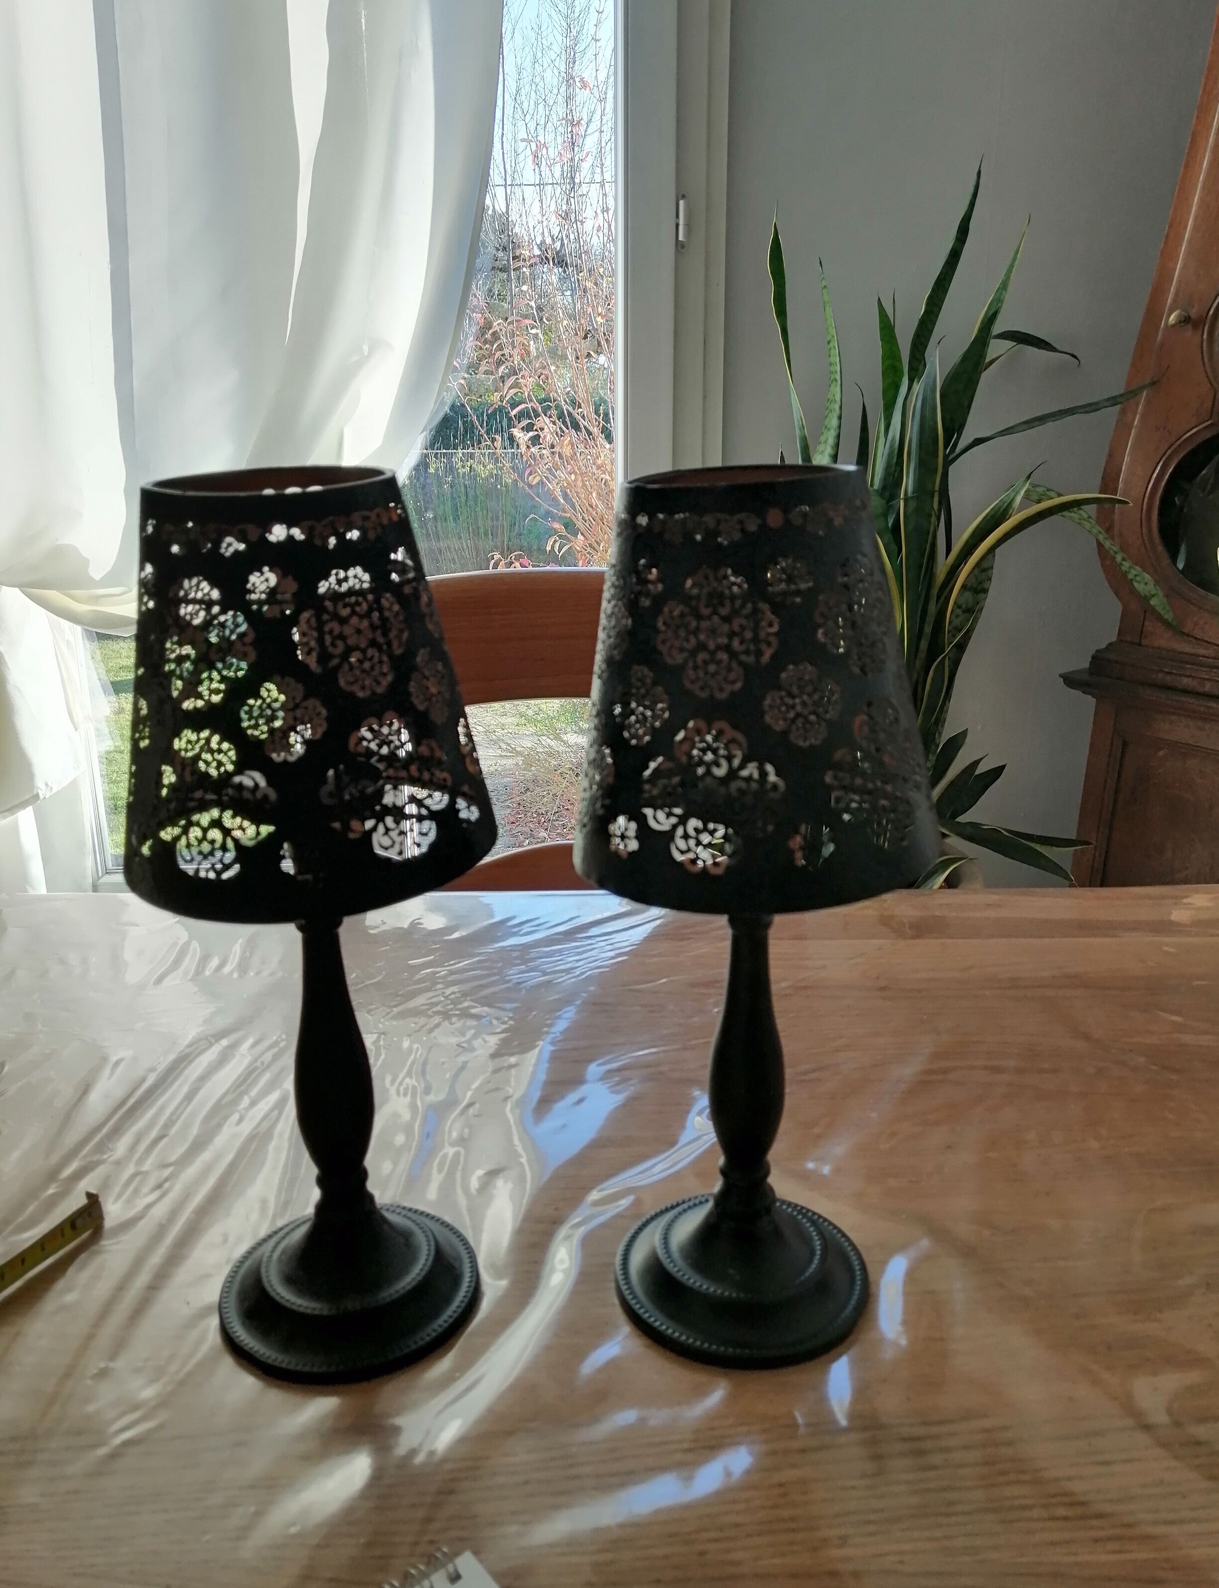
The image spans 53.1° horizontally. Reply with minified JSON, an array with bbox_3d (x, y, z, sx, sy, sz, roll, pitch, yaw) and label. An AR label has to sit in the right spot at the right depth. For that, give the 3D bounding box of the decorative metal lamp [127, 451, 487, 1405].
[{"bbox_3d":[-0.105,0.048,0.451,0.132,0.321,0.132,0,16,0],"label":"decorative metal lamp"}]

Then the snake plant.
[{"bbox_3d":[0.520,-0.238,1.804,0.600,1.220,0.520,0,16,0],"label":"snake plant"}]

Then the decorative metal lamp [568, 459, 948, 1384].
[{"bbox_3d":[0.053,0.045,0.455,0.132,0.321,0.132,0,16,0],"label":"decorative metal lamp"}]

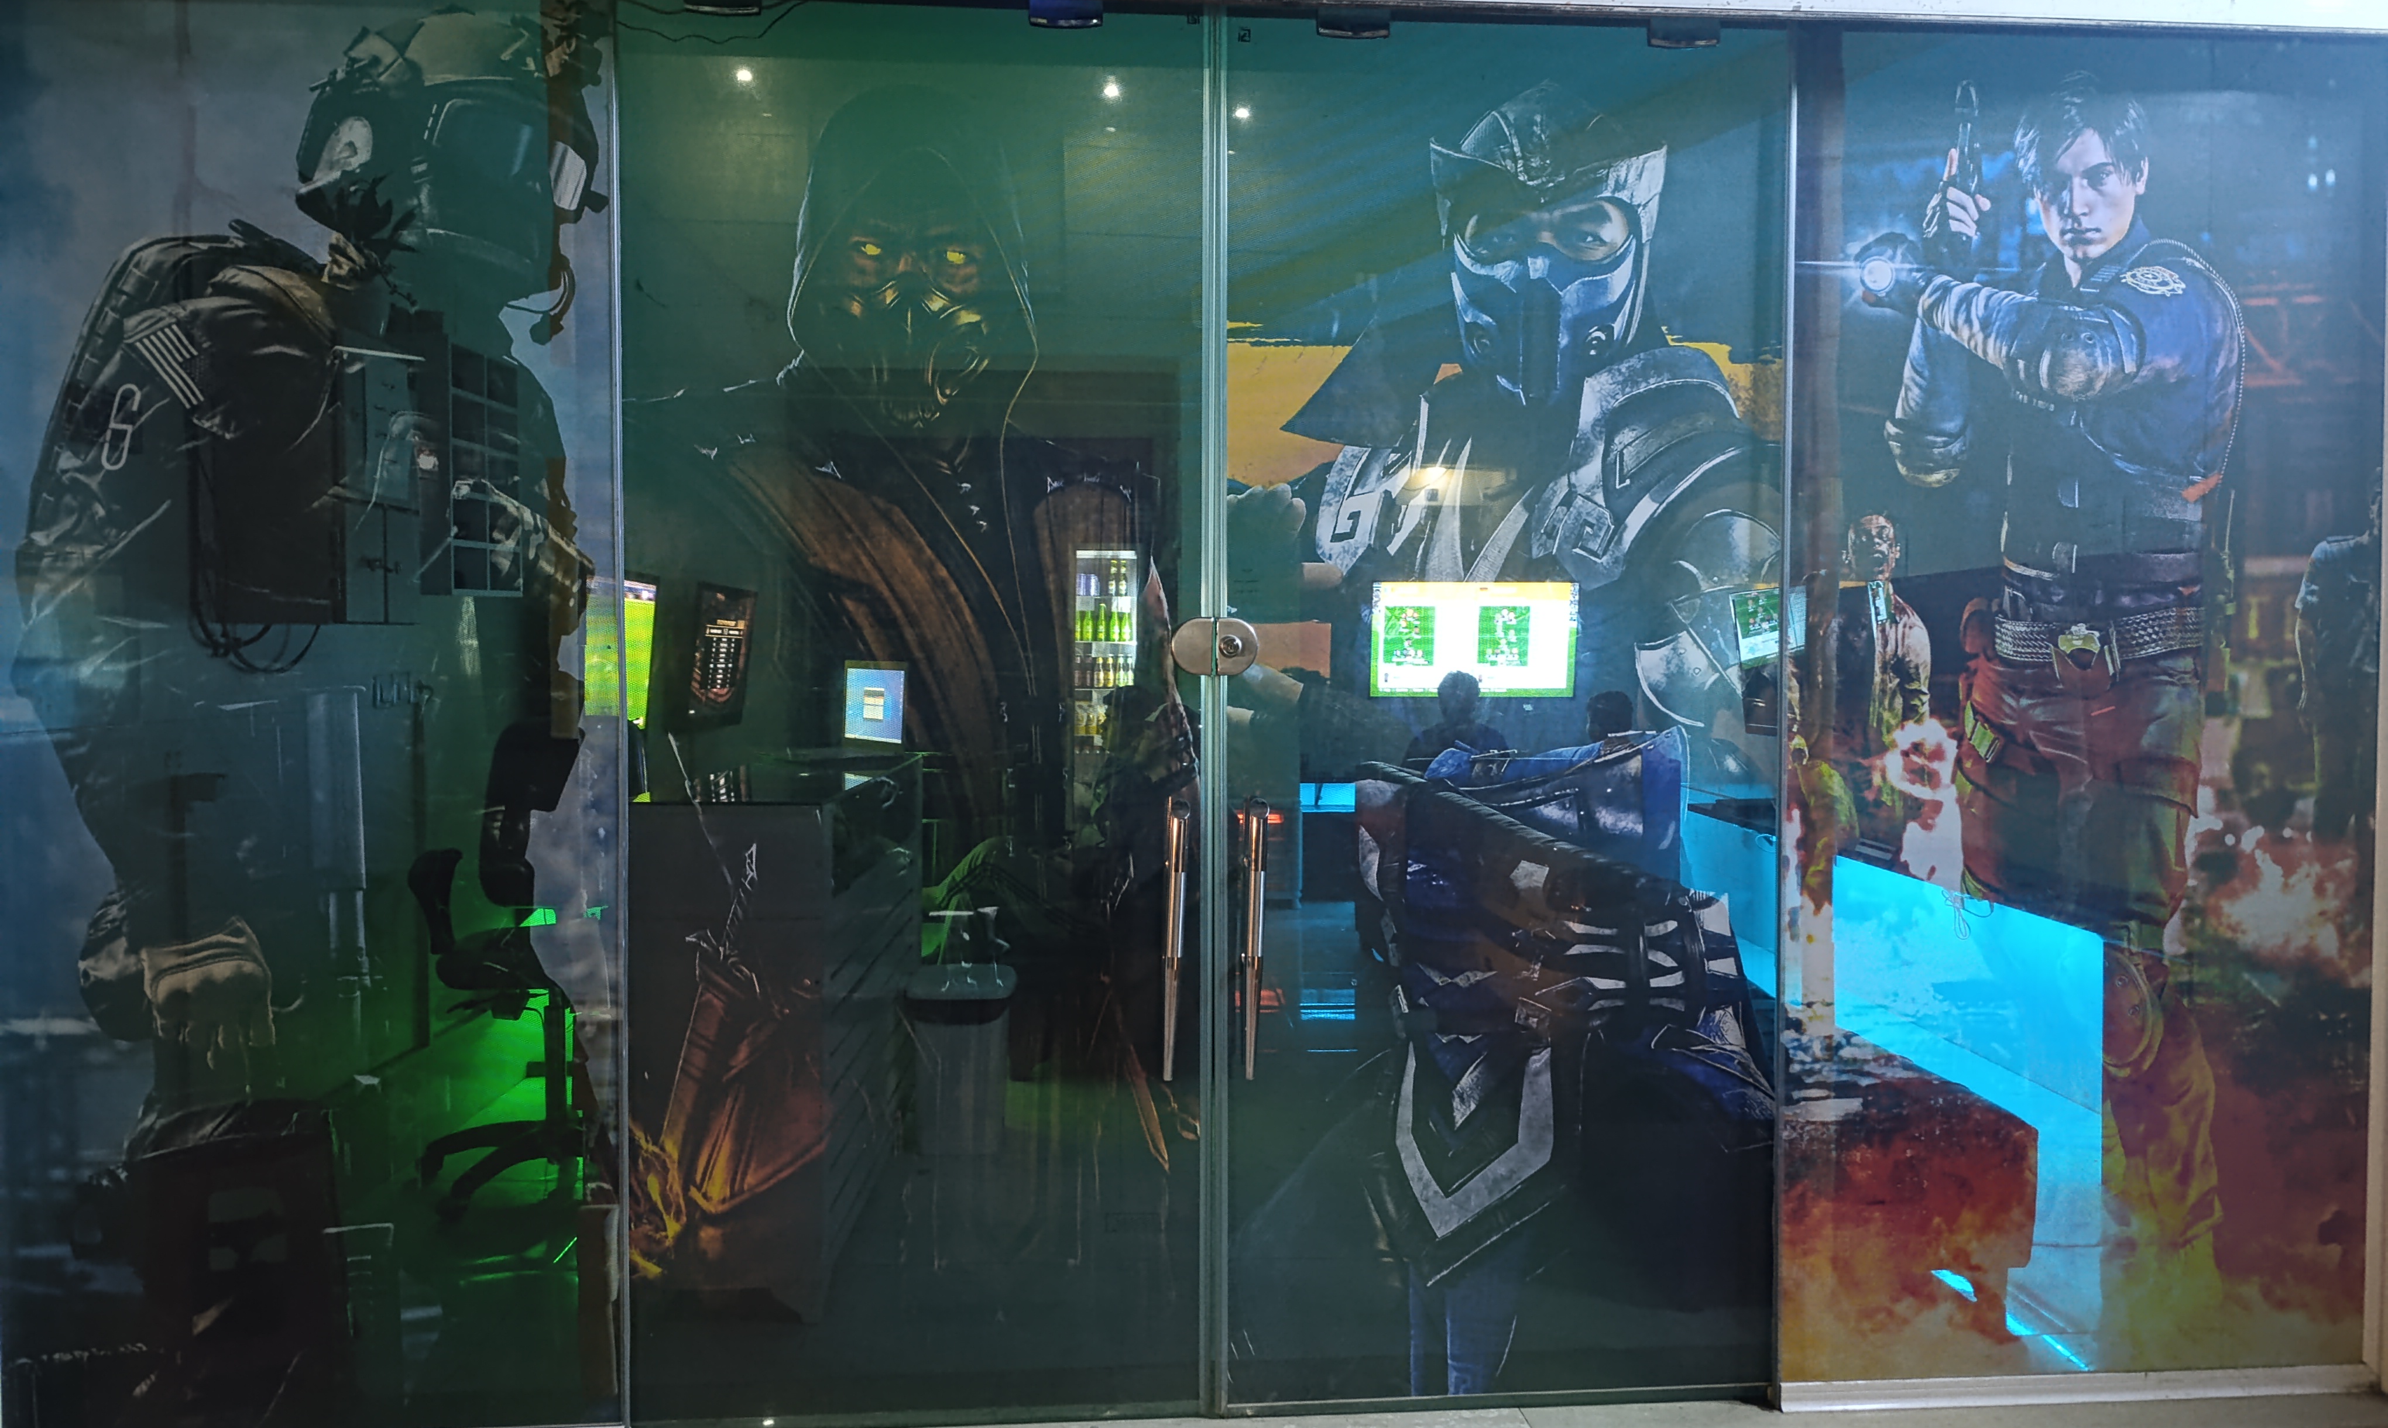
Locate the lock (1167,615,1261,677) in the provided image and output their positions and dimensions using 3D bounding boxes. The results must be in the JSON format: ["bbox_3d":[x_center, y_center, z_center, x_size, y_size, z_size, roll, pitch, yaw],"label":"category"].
[{"bbox_3d":[0.036,-0.112,2.660,0.147,0.097,0.045,0,2,-3],"label":"lock"}]

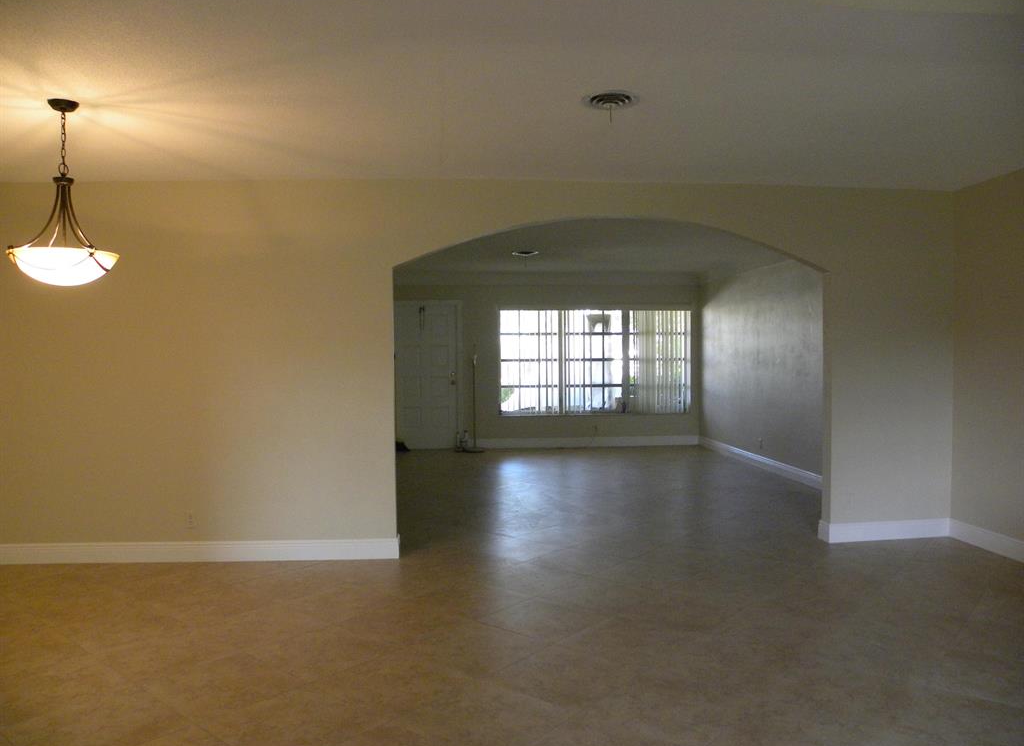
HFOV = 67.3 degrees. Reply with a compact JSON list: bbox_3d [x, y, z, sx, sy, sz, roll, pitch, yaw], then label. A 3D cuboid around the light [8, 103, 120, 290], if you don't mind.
[{"bbox_3d":[-1.982,-0.795,3.400,0.430,0.800,0.430,-1,2,-5],"label":"light"}]

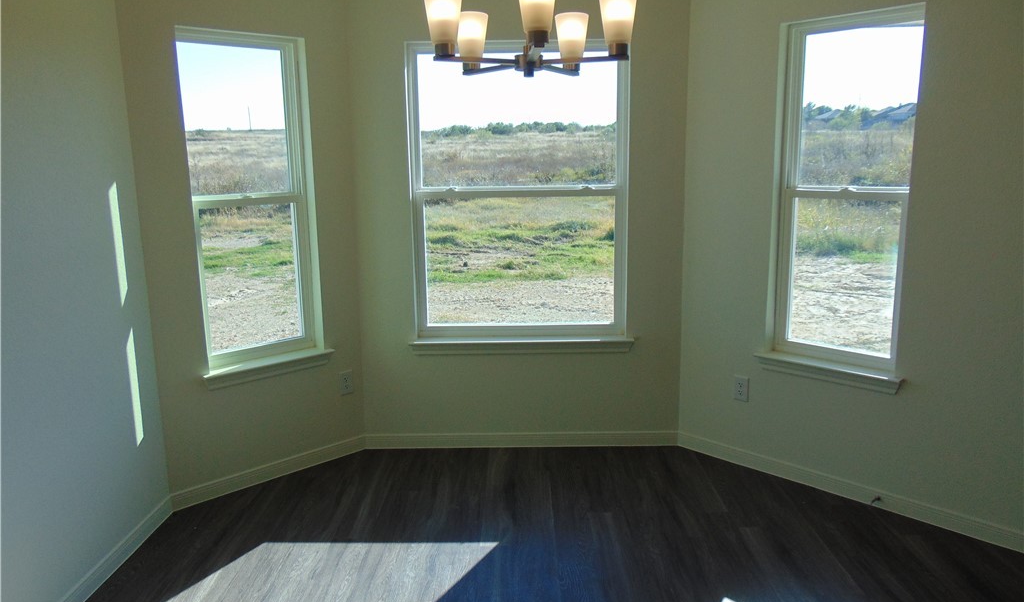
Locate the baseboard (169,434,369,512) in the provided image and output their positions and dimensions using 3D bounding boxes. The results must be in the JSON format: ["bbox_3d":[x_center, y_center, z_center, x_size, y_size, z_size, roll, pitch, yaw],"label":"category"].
[{"bbox_3d":[-1.138,0.825,3.615,1.016,0.083,0.016,-11,15,-42],"label":"baseboard"}]

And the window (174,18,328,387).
[{"bbox_3d":[-1.189,-0.438,3.409,0.577,1.510,0.115,-11,15,-42],"label":"window"}]

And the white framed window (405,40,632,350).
[{"bbox_3d":[0.036,-0.524,3.752,1.092,1.507,0.115,-1,11,1],"label":"white framed window"}]

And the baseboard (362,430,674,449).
[{"bbox_3d":[0.054,0.740,3.948,1.657,0.083,0.016,-1,11,1],"label":"baseboard"}]

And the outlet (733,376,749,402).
[{"bbox_3d":[1.127,0.430,3.622,0.008,0.119,0.075,-11,15,-43],"label":"outlet"}]

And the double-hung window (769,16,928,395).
[{"bbox_3d":[1.422,-0.442,3.193,0.115,1.502,0.580,-11,15,-43],"label":"double-hung window"}]

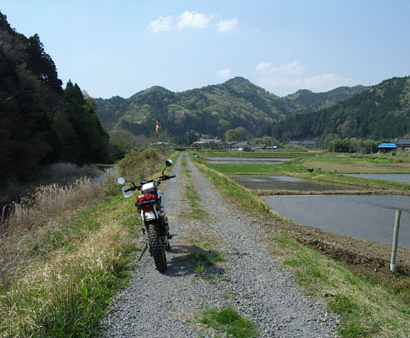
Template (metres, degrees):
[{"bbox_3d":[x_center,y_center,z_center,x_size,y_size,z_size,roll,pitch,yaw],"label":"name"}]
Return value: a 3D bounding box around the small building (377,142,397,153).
[{"bbox_3d":[70.616,-8.157,192.000,6.800,3.700,5.000,1,3,14],"label":"small building"}]

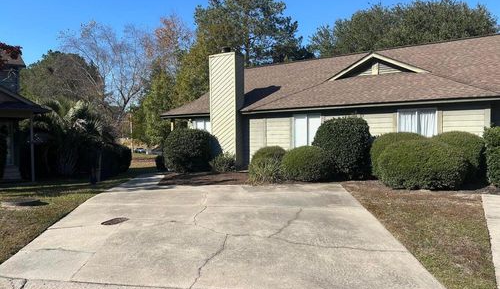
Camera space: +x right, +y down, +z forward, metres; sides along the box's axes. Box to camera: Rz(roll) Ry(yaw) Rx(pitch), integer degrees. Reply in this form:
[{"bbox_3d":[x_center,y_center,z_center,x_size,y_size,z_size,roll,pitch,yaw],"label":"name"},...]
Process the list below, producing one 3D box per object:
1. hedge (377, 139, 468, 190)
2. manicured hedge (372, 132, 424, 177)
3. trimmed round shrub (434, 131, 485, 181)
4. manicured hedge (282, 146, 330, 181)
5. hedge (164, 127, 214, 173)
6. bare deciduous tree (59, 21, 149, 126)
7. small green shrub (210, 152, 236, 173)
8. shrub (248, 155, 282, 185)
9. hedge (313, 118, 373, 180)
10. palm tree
[{"bbox_3d":[4.640,0.511,10.100,2.350,1.264,1.650,0,1,18],"label":"hedge"},{"bbox_3d":[4.630,0.342,11.400,1.850,1.472,1.700,0,1,30],"label":"manicured hedge"},{"bbox_3d":[5.911,0.367,10.800,1.700,1.481,1.600,0,1,30],"label":"trimmed round shrub"},{"bbox_3d":[1.774,0.583,12.000,1.550,1.103,1.400,0,1,30],"label":"manicured hedge"},{"bbox_3d":[-2.653,0.205,16.200,2.050,1.877,1.900,0,1,0],"label":"hedge"},{"bbox_3d":[-13.655,-5.360,35.000,8.400,12.210,8.000,0,1,0],"label":"bare deciduous tree"},{"bbox_3d":[-1.101,0.727,15.600,1.050,0.872,0.950,0,1,30],"label":"small green shrub"},{"bbox_3d":[0.479,0.765,11.600,1.020,0.819,0.900,0,1,30],"label":"shrub"},{"bbox_3d":[3.055,0.107,12.400,1.950,1.998,1.800,0,1,30],"label":"hedge"},{"bbox_3d":[-7.091,-0.240,15.000,3.100,3.116,3.000,0,1,0],"label":"palm tree"}]

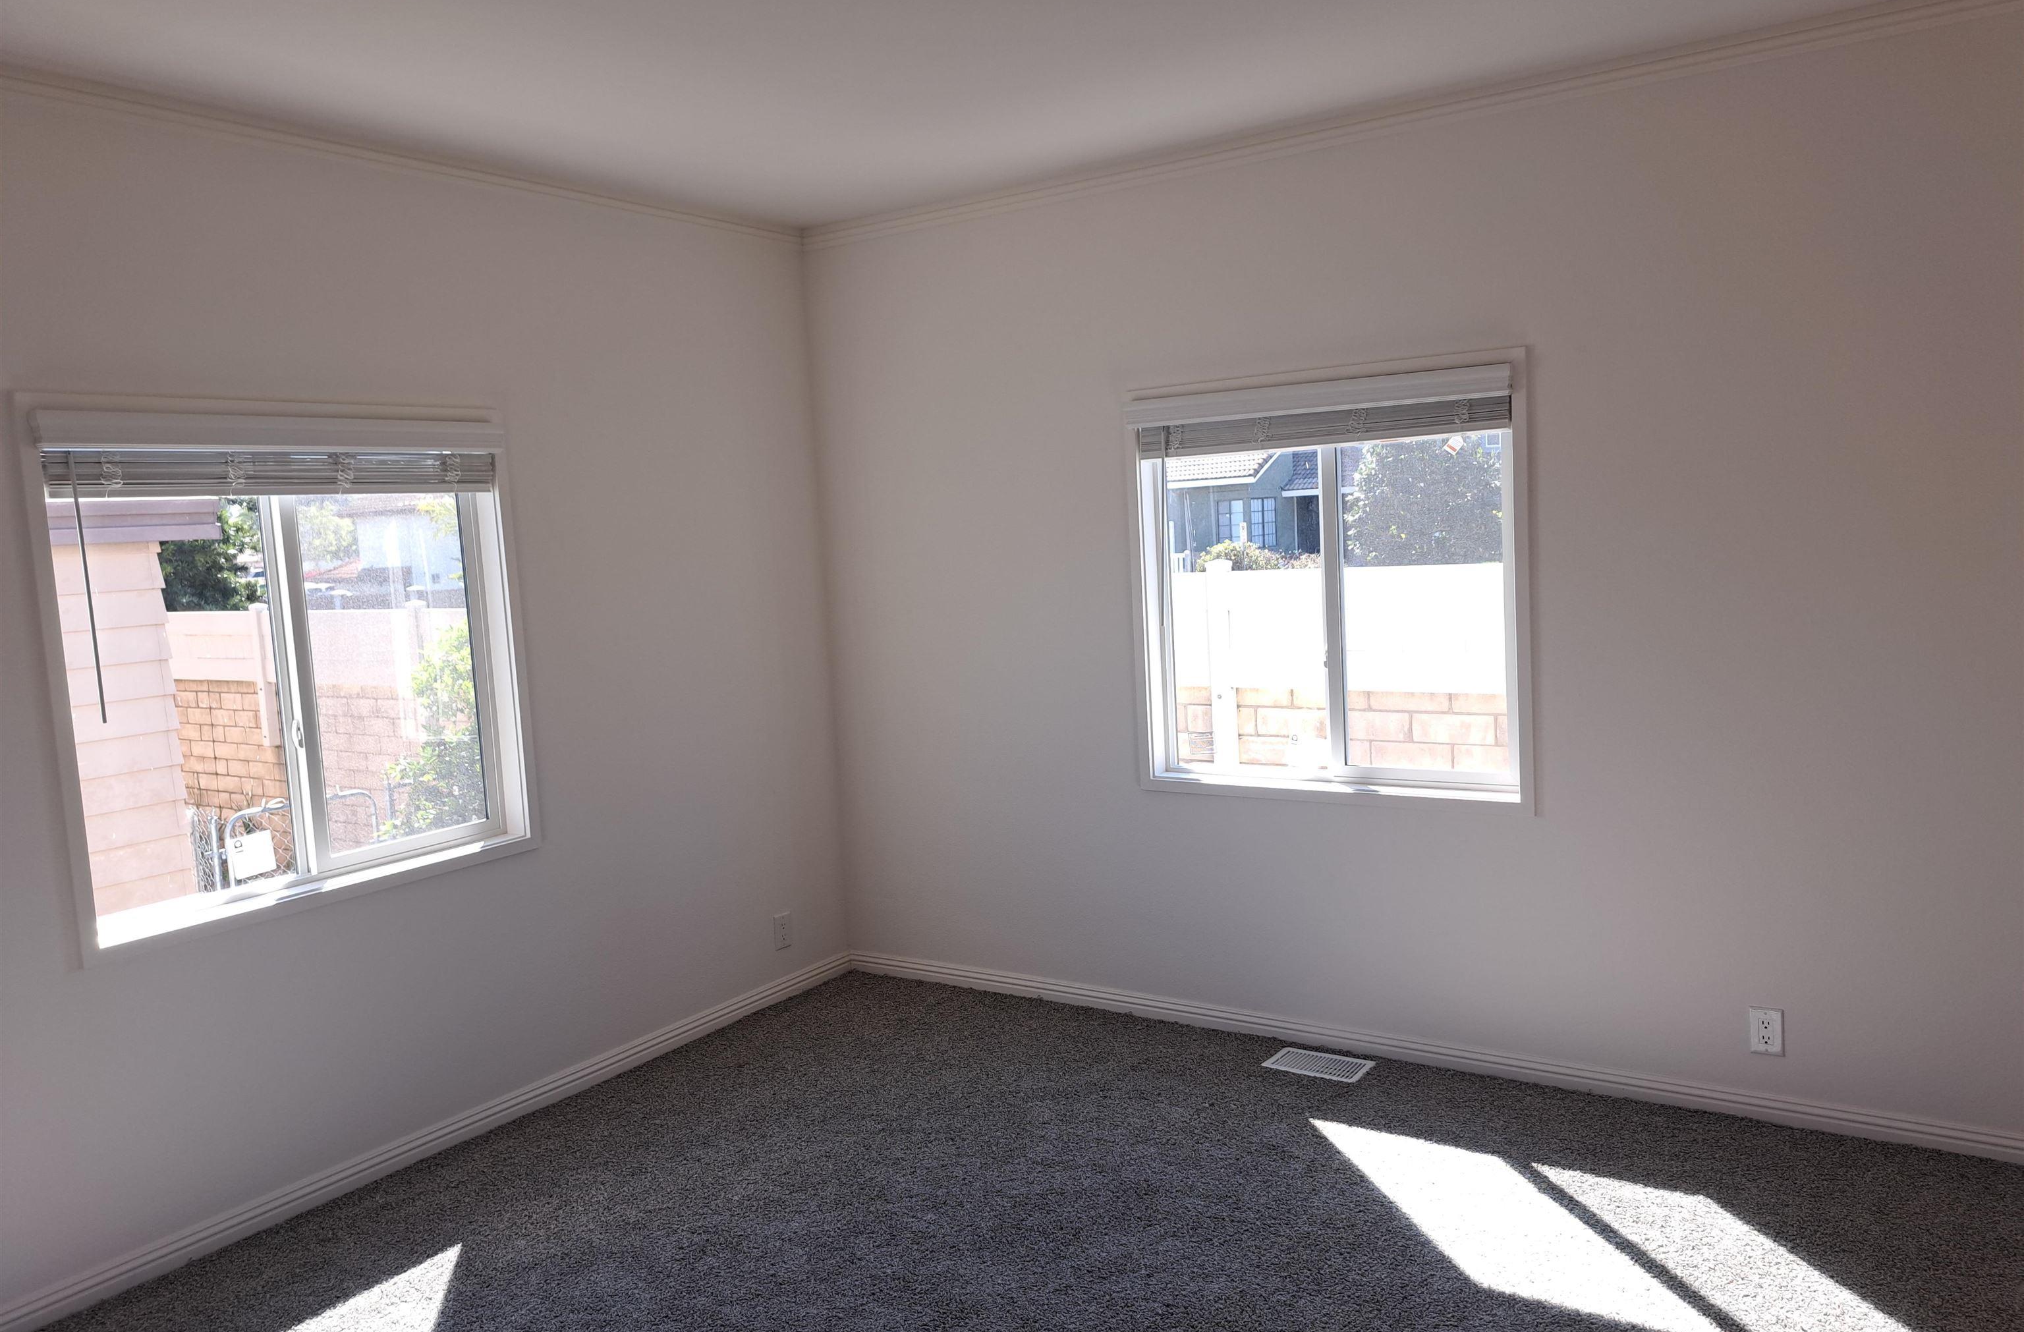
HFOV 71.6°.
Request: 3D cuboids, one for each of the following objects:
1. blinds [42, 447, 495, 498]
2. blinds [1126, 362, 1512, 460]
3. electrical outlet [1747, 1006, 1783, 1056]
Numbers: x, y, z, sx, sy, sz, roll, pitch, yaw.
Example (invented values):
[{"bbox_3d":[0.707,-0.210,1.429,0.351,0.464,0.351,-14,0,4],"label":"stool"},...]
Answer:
[{"bbox_3d":[-1.823,-0.489,3.560,0.055,0.115,1.140,1,7,34],"label":"blinds"},{"bbox_3d":[0.861,-0.733,4.113,1.180,0.185,0.075,1,7,34],"label":"blinds"},{"bbox_3d":[1.941,0.943,3.607,0.078,0.122,0.010,1,7,34],"label":"electrical outlet"}]

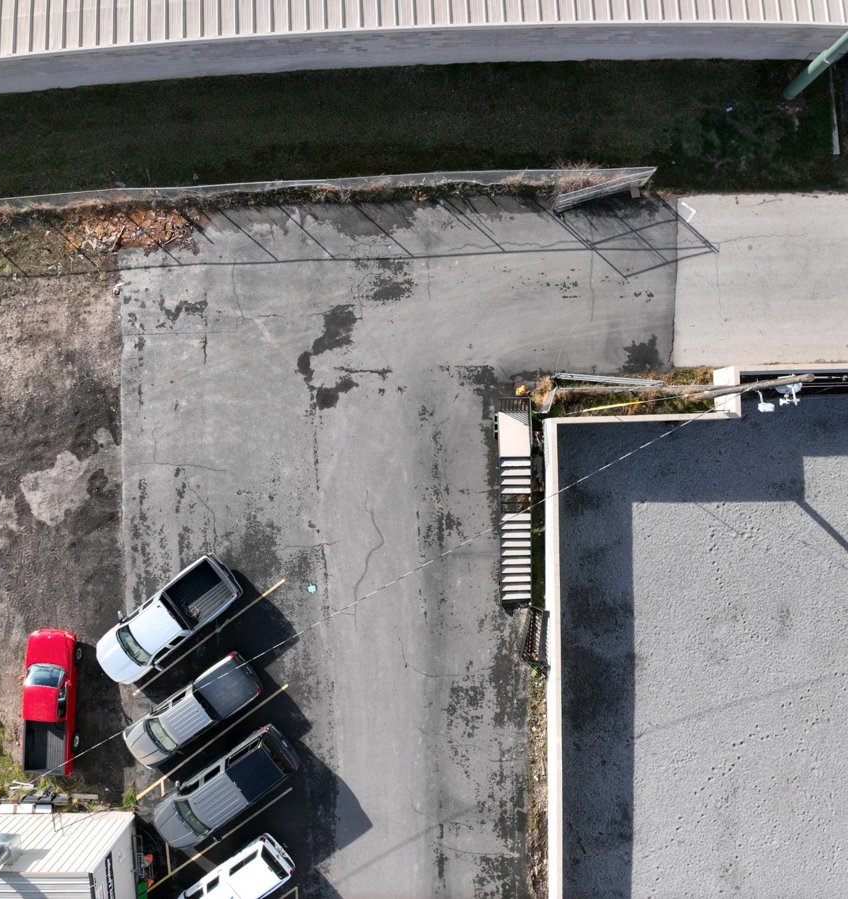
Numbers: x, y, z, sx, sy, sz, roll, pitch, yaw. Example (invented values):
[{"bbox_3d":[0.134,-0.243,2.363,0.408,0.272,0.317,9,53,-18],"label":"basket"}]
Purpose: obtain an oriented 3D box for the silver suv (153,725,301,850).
[{"bbox_3d":[-7.303,12.471,30.371,5.650,1.900,1.960,-35,91,0],"label":"silver suv"}]

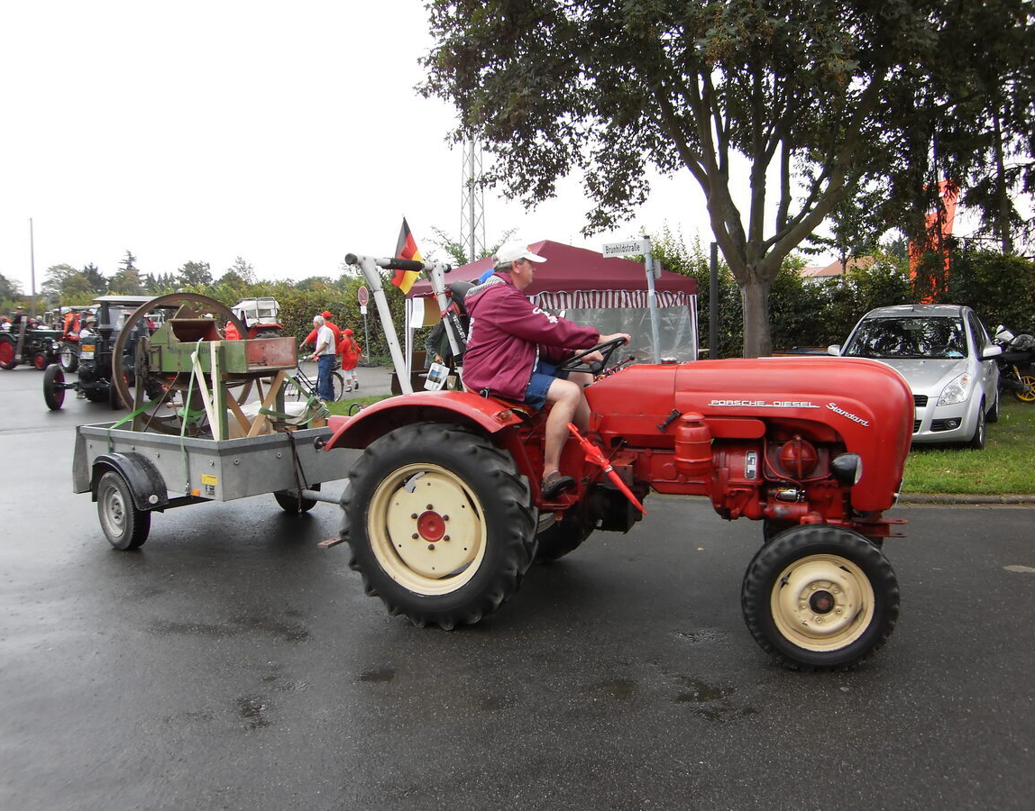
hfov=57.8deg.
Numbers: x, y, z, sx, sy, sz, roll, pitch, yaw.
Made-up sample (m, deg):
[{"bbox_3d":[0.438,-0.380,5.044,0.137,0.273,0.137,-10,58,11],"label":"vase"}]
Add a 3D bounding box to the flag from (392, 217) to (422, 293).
[{"bbox_3d":[-0.670,-0.911,5.692,0.200,0.470,0.100,2,5,20],"label":"flag"}]

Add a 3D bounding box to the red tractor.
[{"bbox_3d":[0.516,0.138,5.081,2.970,1.890,1.570,2,5,20],"label":"red tractor"}]

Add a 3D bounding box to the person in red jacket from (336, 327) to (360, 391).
[{"bbox_3d":[-3.855,-1.003,21.191,0.500,1.430,0.420,-5,7,-44],"label":"person in red jacket"}]

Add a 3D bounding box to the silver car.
[{"bbox_3d":[4.783,-0.436,11.250,1.700,1.580,3.720,3,6,31],"label":"silver car"}]

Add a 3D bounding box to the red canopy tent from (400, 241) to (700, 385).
[{"bbox_3d":[0.428,-1.001,13.519,3.000,2.710,3.000,-3,6,-33],"label":"red canopy tent"}]

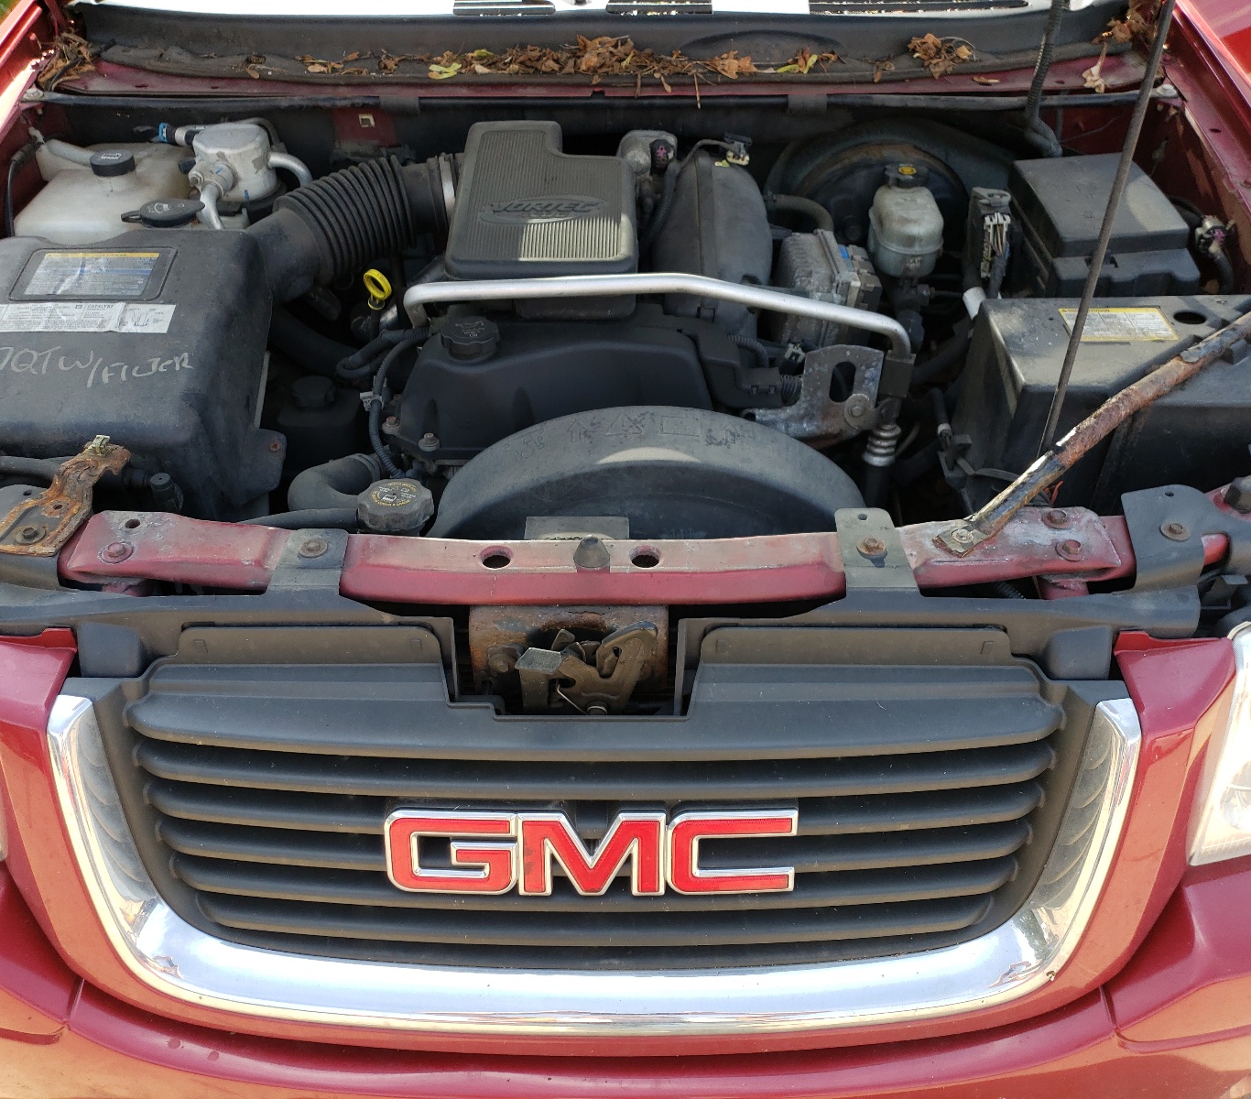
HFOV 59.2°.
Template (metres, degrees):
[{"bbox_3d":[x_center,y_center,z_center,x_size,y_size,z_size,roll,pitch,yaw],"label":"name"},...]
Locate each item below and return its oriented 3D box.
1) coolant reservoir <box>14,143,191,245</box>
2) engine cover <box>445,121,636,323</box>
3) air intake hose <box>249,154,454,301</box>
[{"bbox_3d":[-0.637,-0.398,1.437,0.184,0.204,0.219,0,40,0],"label":"coolant reservoir"},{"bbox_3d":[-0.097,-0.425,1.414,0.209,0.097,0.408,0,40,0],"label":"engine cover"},{"bbox_3d":[-0.337,-0.416,1.435,0.250,0.128,0.138,-21,44,-23],"label":"air intake hose"}]

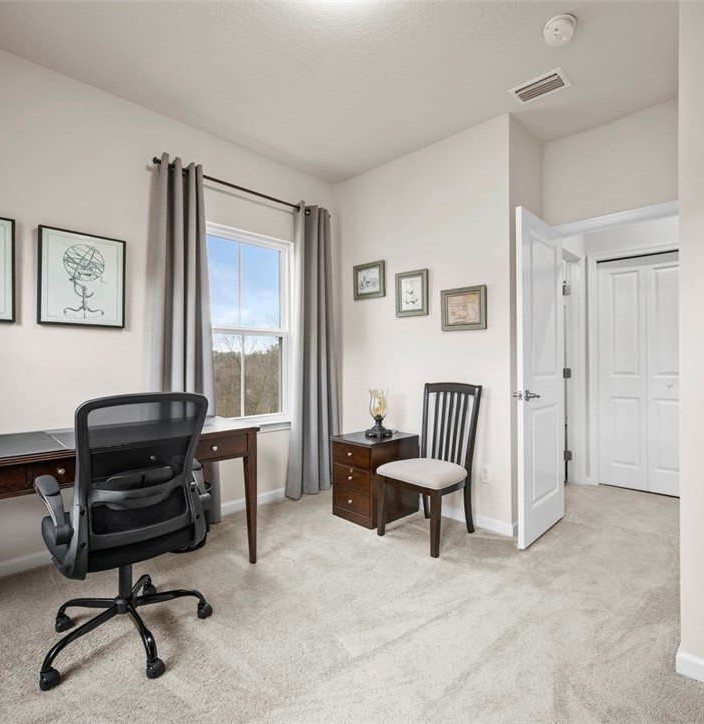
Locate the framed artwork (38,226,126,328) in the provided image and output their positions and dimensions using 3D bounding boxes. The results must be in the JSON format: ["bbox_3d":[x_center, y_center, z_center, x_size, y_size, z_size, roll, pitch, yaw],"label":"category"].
[{"bbox_3d":[-1.540,-0.466,2.429,0.025,0.530,0.430,0,0,44],"label":"framed artwork"}]

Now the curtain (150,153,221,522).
[{"bbox_3d":[-1.099,-0.093,2.795,0.150,2.420,0.480,0,0,44],"label":"curtain"}]

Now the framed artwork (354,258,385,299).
[{"bbox_3d":[0.152,-0.688,3.603,0.345,0.300,0.025,0,0,44],"label":"framed artwork"}]

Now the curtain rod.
[{"bbox_3d":[-0.739,-1.272,3.183,0.060,0.045,1.480,0,0,44],"label":"curtain rod"}]

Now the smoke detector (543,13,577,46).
[{"bbox_3d":[0.995,-1.596,2.025,0.140,0.050,0.140,0,0,0],"label":"smoke detector"}]

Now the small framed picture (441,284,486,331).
[{"bbox_3d":[0.779,-0.366,2.952,0.342,0.310,0.030,0,0,44],"label":"small framed picture"}]

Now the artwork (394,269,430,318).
[{"bbox_3d":[0.463,-0.521,3.259,0.300,0.356,0.030,0,0,44],"label":"artwork"}]

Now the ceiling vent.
[{"bbox_3d":[1.118,-1.617,2.505,0.295,0.016,0.205,0,0,44],"label":"ceiling vent"}]

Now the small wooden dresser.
[{"bbox_3d":[0.176,0.838,3.140,0.510,0.573,0.425,0,0,-43],"label":"small wooden dresser"}]

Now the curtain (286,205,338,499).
[{"bbox_3d":[-0.329,-0.093,3.588,0.150,2.420,0.500,0,0,44],"label":"curtain"}]

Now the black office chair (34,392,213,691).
[{"bbox_3d":[-0.922,0.621,1.729,0.640,1.016,0.660,0,0,-42],"label":"black office chair"}]

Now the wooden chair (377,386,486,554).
[{"bbox_3d":[0.510,0.637,2.763,0.480,0.970,0.570,0,0,44],"label":"wooden chair"}]

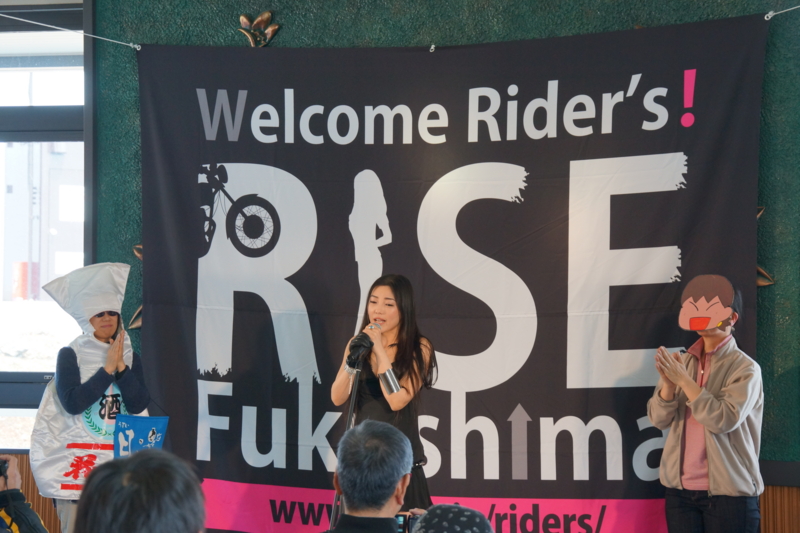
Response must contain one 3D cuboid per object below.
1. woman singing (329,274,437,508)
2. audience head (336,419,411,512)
[{"bbox_3d":[-0.064,0.860,8.950,0.460,1.650,0.400,0,0,25],"label":"woman singing"},{"bbox_3d":[-0.061,0.463,5.250,0.185,0.245,0.225,0,0,22],"label":"audience head"}]

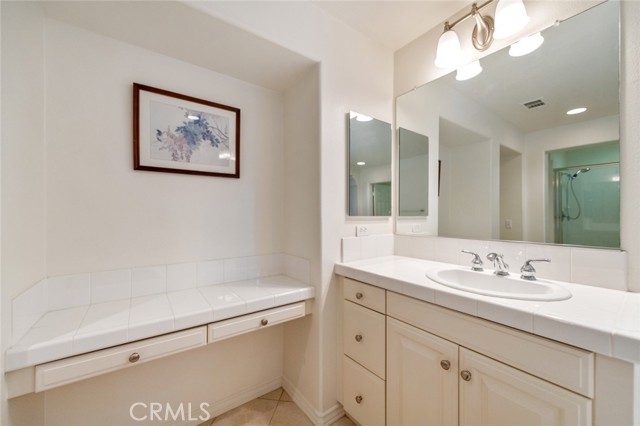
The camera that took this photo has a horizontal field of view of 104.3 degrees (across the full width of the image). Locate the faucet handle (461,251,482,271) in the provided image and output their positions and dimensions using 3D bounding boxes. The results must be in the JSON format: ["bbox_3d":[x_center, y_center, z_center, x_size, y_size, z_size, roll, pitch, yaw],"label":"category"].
[{"bbox_3d":[0.786,0.247,1.285,0.053,0.088,0.100,0,0,-37],"label":"faucet handle"}]

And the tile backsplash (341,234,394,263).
[{"bbox_3d":[0.336,0.232,1.680,0.488,0.152,0.018,0,0,-36],"label":"tile backsplash"}]

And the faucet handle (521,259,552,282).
[{"bbox_3d":[0.941,0.246,1.082,0.053,0.088,0.100,0,0,-37],"label":"faucet handle"}]

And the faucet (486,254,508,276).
[{"bbox_3d":[0.835,0.241,1.167,0.152,0.107,0.055,0,0,-36],"label":"faucet"}]

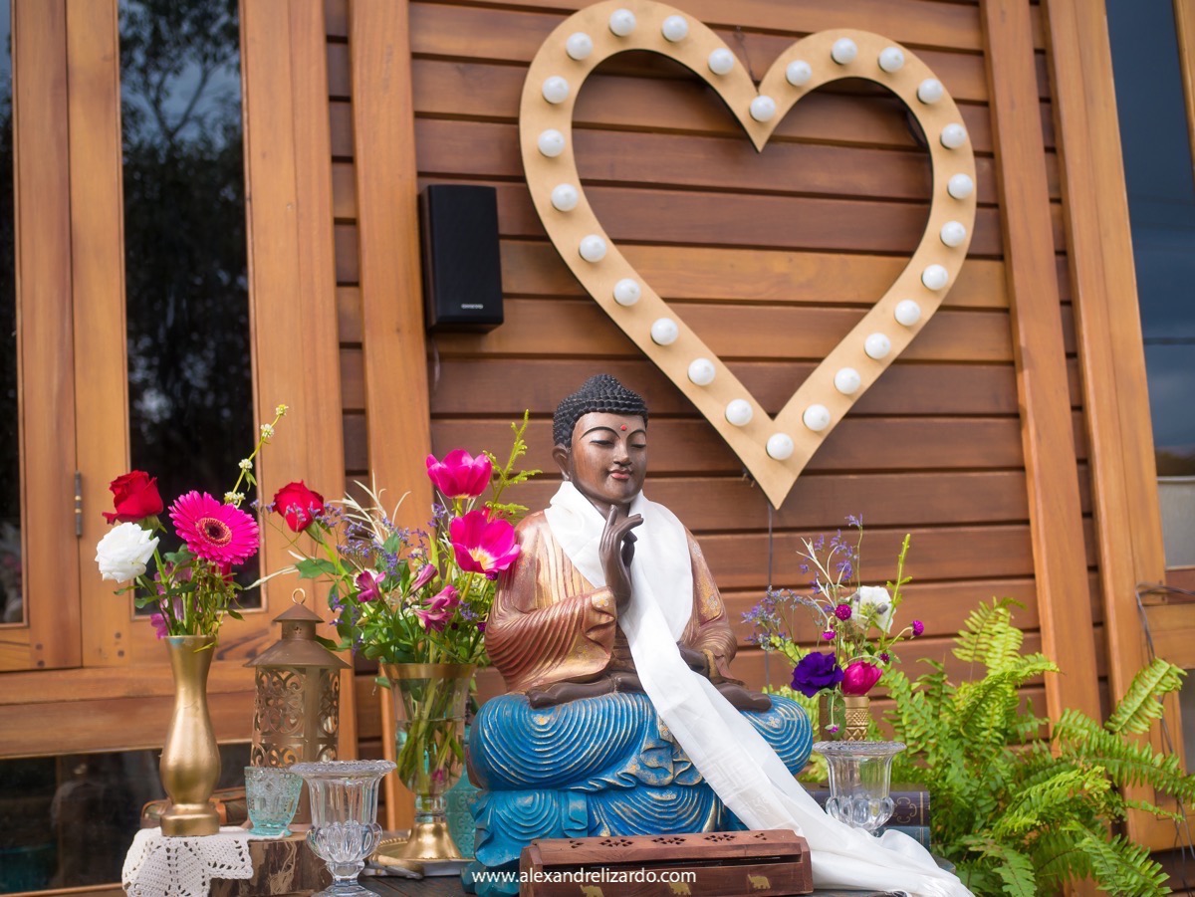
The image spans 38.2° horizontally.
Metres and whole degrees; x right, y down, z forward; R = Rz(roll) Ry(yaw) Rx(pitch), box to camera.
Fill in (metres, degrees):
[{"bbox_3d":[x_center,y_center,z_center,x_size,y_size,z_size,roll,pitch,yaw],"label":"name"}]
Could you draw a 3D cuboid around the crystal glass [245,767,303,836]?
[{"bbox_3d":[-0.386,0.420,2.060,0.068,0.078,0.068,-1,-8,-6],"label":"crystal glass"}]

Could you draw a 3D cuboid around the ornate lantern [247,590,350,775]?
[{"bbox_3d":[-0.379,0.327,2.190,0.126,0.289,0.126,1,-8,-6],"label":"ornate lantern"}]

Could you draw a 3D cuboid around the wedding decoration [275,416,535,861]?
[{"bbox_3d":[-0.239,0.234,2.187,0.333,0.560,0.267,-1,-8,-6],"label":"wedding decoration"}]

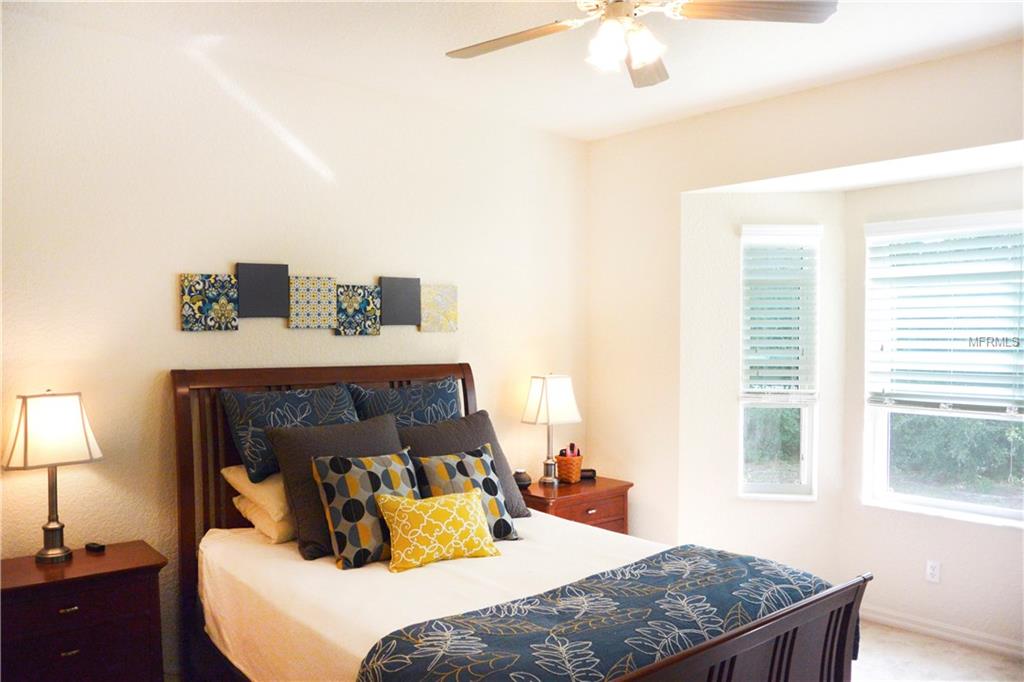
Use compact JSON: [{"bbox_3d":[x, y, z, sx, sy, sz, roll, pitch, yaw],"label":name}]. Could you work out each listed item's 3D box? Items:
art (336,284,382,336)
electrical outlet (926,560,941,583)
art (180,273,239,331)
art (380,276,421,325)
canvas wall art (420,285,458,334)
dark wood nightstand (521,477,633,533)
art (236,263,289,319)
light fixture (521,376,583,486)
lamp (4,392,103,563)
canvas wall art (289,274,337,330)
[{"bbox_3d":[-0.789,-0.154,3.916,0.252,0.255,0.025,0,1,-40],"label":"art"},{"bbox_3d":[2.194,1.200,3.995,0.010,0.115,0.072,0,1,-40],"label":"electrical outlet"},{"bbox_3d":[-1.356,-0.170,3.442,0.252,0.255,0.025,0,1,-40],"label":"art"},{"bbox_3d":[-0.599,-0.209,4.074,0.252,0.255,0.025,0,1,-40],"label":"art"},{"bbox_3d":[-0.407,-0.177,4.235,0.252,0.255,0.025,0,1,-40],"label":"canvas wall art"},{"bbox_3d":[0.332,1.193,4.471,0.671,0.700,0.400,0,1,-40],"label":"dark wood nightstand"},{"bbox_3d":[-1.170,-0.235,3.596,0.252,0.255,0.025,0,1,-40],"label":"art"},{"bbox_3d":[0.228,0.526,4.571,0.335,0.630,0.230,0,1,-40],"label":"light fixture"},{"bbox_3d":[-1.768,0.524,2.965,0.315,0.635,0.220,0,1,-40],"label":"lamp"},{"bbox_3d":[-0.979,-0.186,3.757,0.252,0.255,0.025,0,1,-40],"label":"canvas wall art"}]

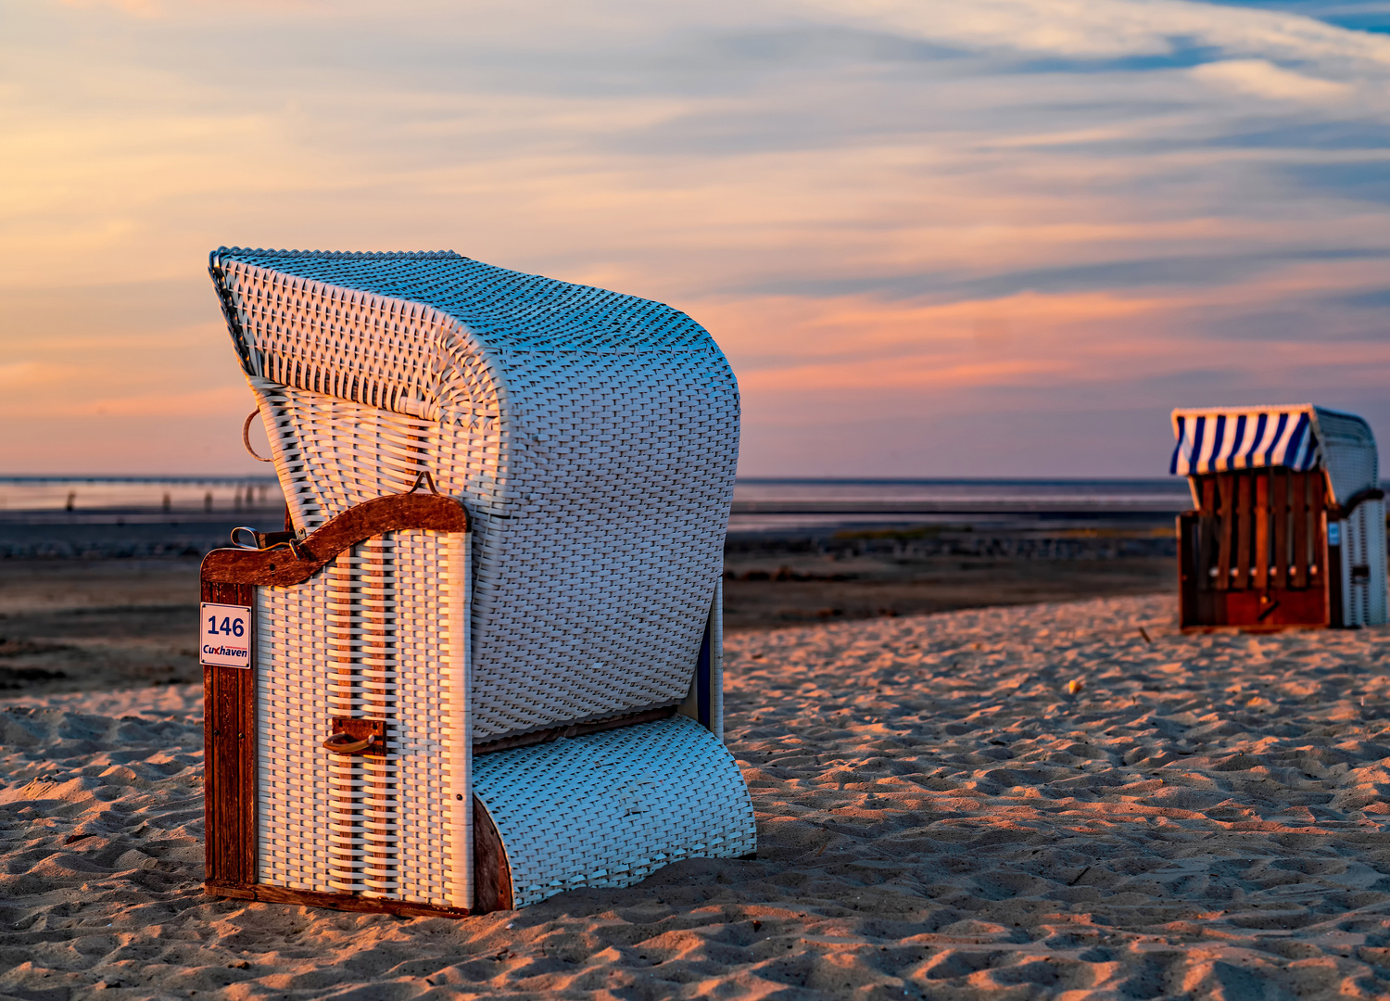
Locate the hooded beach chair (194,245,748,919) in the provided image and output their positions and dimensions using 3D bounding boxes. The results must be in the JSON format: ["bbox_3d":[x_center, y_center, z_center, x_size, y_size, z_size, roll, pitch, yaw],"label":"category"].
[{"bbox_3d":[-0.524,0.154,8.985,0.893,1.585,1.200,0,1,30],"label":"hooded beach chair"}]

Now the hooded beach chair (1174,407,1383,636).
[{"bbox_3d":[4.103,0.147,24.732,1.200,1.547,0.971,-2,-3,41],"label":"hooded beach chair"}]

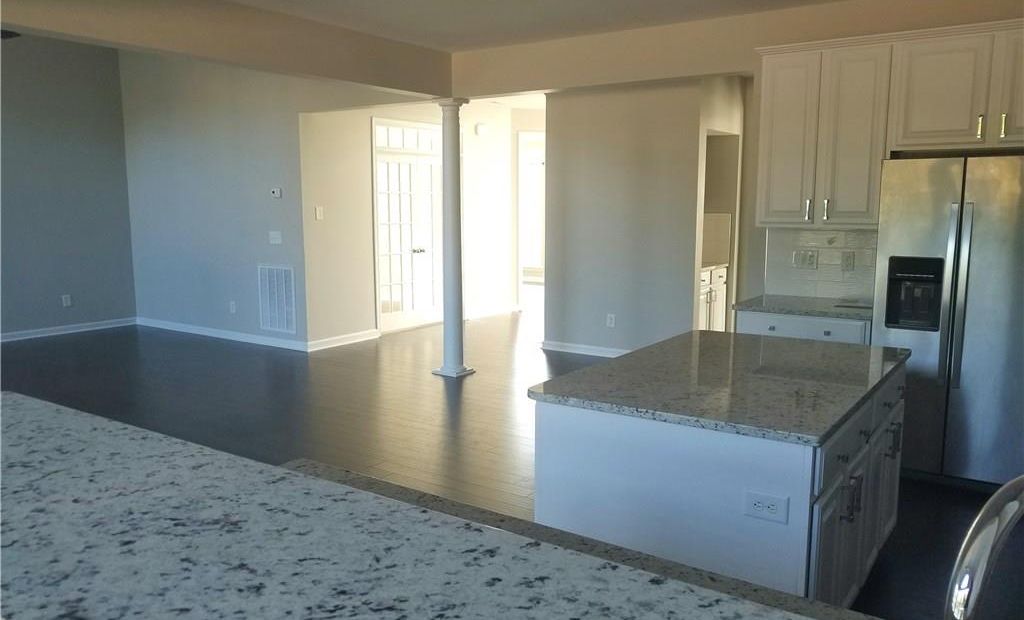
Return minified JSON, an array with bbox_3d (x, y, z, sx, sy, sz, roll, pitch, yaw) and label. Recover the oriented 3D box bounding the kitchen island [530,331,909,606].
[{"bbox_3d":[0.842,0.682,2.881,0.895,0.885,1.390,6,10,35],"label":"kitchen island"}]

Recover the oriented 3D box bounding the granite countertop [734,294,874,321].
[{"bbox_3d":[1.792,-0.015,4.528,0.760,0.032,0.660,6,10,35],"label":"granite countertop"}]

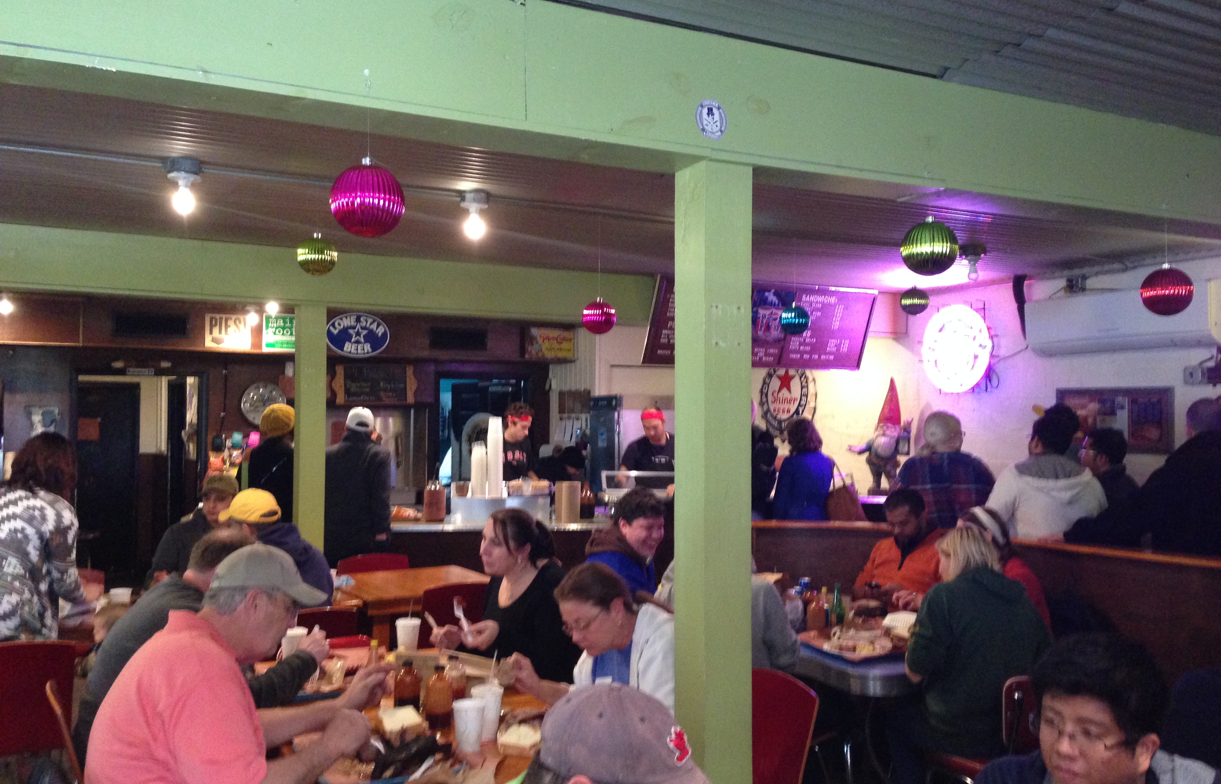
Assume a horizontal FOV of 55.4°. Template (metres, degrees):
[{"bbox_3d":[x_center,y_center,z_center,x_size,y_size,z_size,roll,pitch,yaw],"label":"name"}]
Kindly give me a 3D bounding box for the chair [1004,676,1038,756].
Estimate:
[{"bbox_3d":[1.388,1.326,4.081,0.450,0.820,0.500,1,-2,-29],"label":"chair"}]

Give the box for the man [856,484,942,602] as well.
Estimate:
[{"bbox_3d":[1.338,1.105,5.216,0.550,1.340,0.750,0,-2,14],"label":"man"}]

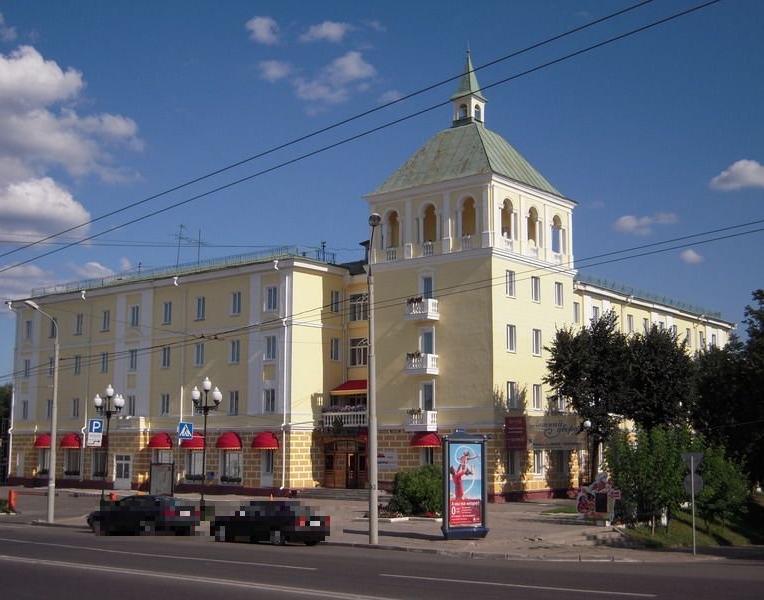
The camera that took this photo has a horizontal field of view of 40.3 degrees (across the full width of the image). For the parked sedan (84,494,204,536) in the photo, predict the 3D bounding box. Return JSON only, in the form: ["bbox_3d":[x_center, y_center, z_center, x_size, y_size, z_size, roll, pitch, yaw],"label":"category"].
[{"bbox_3d":[-8.717,7.819,37.882,4.500,1.420,1.740,-6,-10,39],"label":"parked sedan"}]

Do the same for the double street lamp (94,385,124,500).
[{"bbox_3d":[-13.778,7.463,52.472,1.450,6.250,1.450,3,-9,-14],"label":"double street lamp"}]

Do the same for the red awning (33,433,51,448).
[{"bbox_3d":[-26.864,11.155,82.298,2.100,1.170,0.850,-6,-10,39],"label":"red awning"}]

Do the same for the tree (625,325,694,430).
[{"bbox_3d":[17.445,7.231,67.148,4.800,11.400,4.800,-2,-9,14],"label":"tree"}]

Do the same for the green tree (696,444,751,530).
[{"bbox_3d":[13.222,7.372,40.835,2.069,3.286,2.069,-2,-9,18],"label":"green tree"}]

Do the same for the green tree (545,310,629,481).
[{"bbox_3d":[11.255,5.757,56.690,4.900,10.750,4.900,-6,-10,39],"label":"green tree"}]

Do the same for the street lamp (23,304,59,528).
[{"bbox_3d":[-13.986,4.558,42.131,0.350,8.900,1.900,-5,-10,33],"label":"street lamp"}]

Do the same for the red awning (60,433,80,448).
[{"bbox_3d":[-24.887,11.171,82.416,2.150,1.050,1.000,-6,-11,39],"label":"red awning"}]

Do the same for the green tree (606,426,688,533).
[{"bbox_3d":[10.462,6.976,41.047,3.200,4.300,3.000,-2,-9,14],"label":"green tree"}]

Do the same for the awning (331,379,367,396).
[{"bbox_3d":[-1.514,5.672,68.039,3.600,1.000,1.400,-6,-10,39],"label":"awning"}]

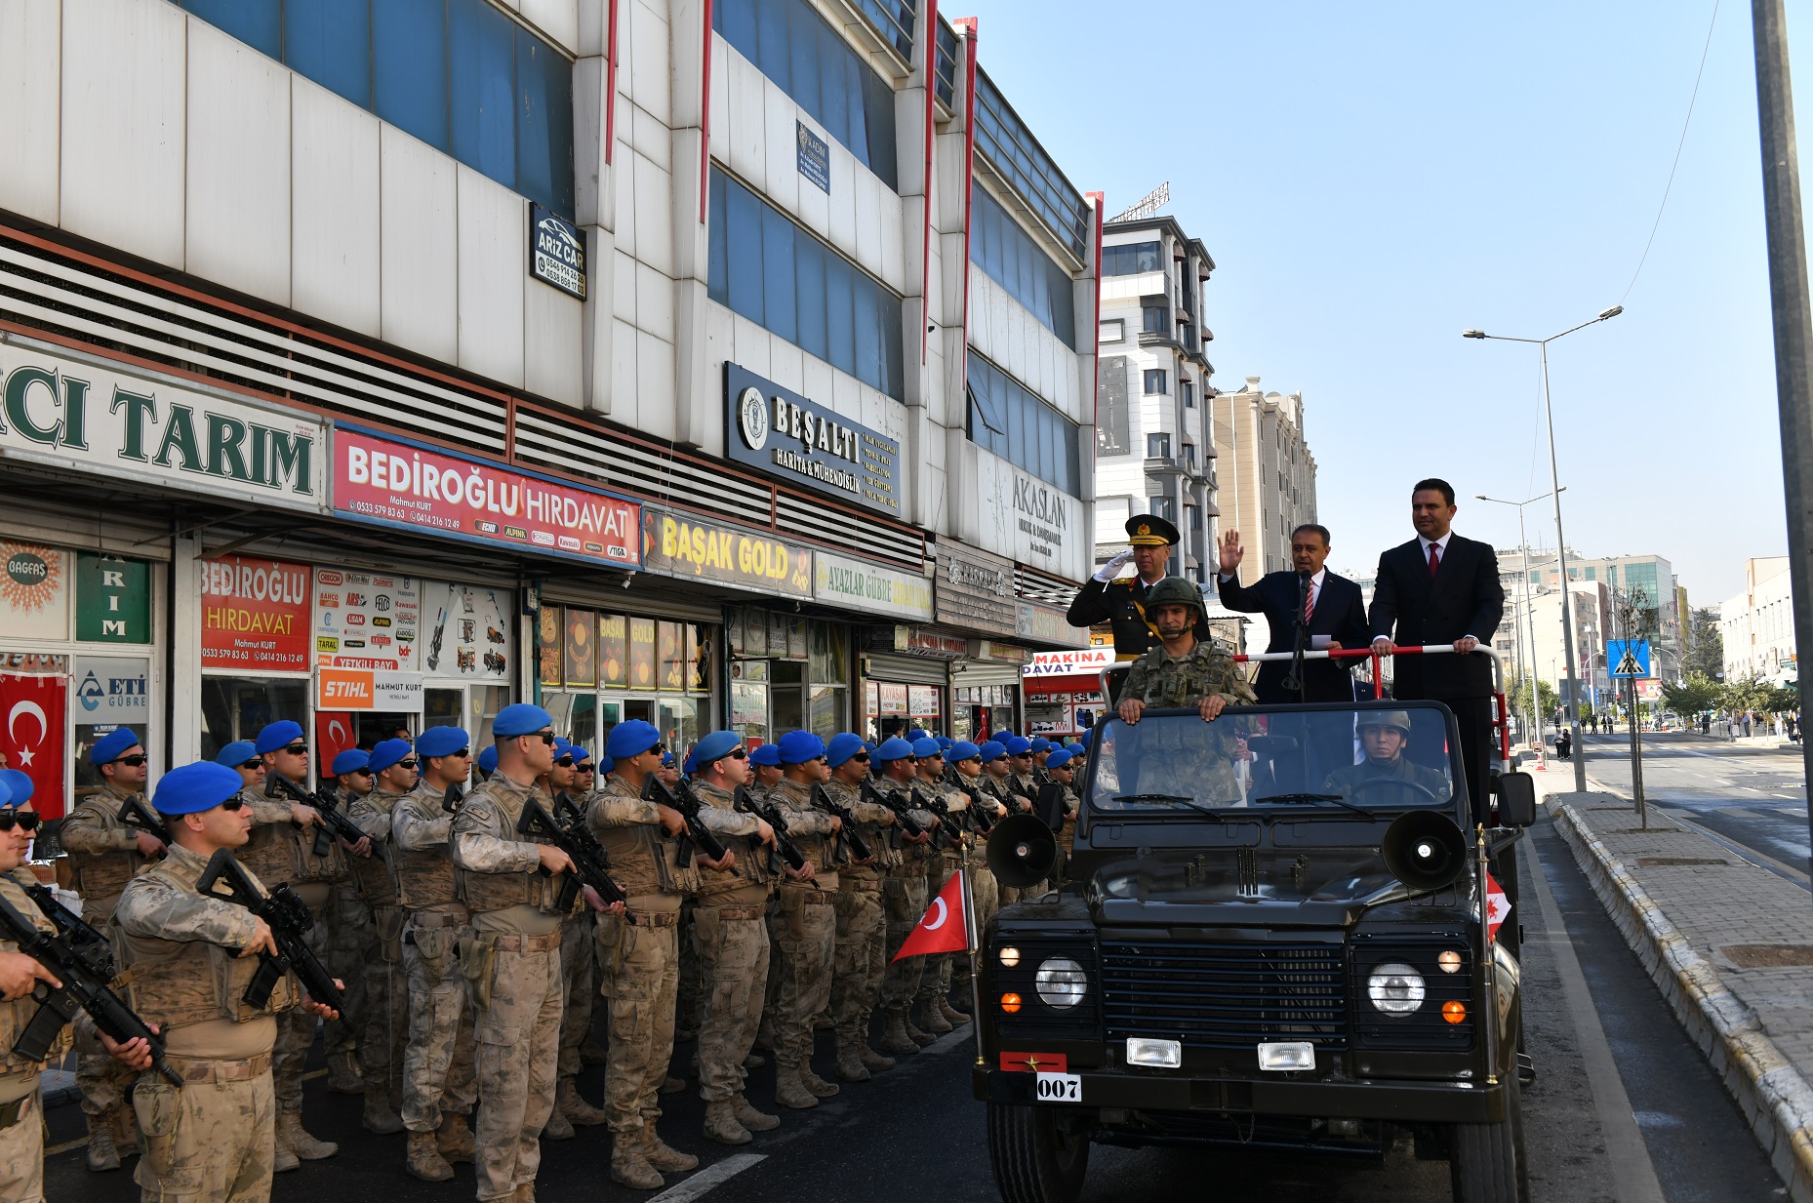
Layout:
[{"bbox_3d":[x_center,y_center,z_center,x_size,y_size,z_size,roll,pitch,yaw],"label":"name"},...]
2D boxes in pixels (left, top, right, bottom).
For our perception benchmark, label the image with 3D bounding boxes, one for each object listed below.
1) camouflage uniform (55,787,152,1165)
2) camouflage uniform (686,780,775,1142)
[{"bbox_3d":[-3.427,1.627,7.472,0.410,1.600,0.510,-4,-5,26],"label":"camouflage uniform"},{"bbox_3d":[-0.745,1.593,7.718,0.400,1.550,0.500,-4,-5,26],"label":"camouflage uniform"}]

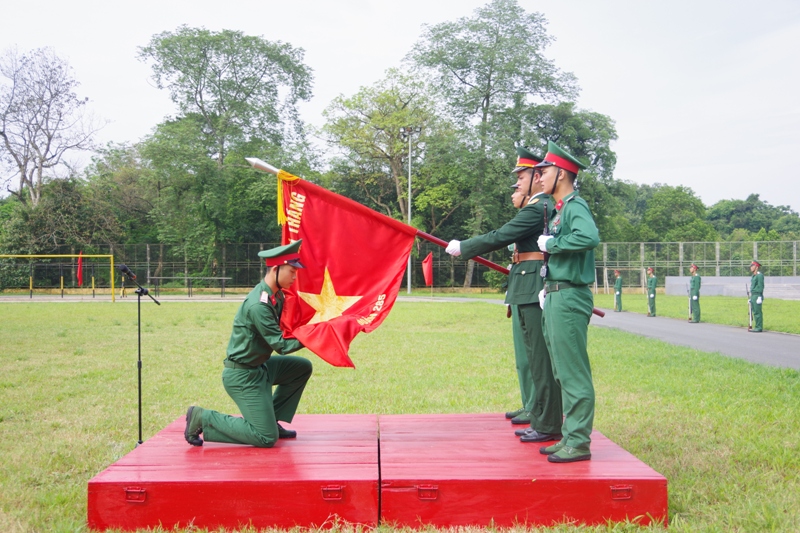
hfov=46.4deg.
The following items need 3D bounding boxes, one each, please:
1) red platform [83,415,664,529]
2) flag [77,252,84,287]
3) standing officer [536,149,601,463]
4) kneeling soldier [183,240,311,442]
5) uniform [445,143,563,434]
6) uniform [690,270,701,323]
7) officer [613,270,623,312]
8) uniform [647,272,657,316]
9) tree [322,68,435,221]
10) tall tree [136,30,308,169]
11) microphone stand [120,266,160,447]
[{"bbox_3d":[-0.136,1.226,5.916,2.930,0.245,2.430,0,-1,-2],"label":"red platform"},{"bbox_3d":[-18.490,0.173,54.005,0.460,2.026,0.280,0,-1,-17],"label":"flag"},{"bbox_3d":[0.963,0.187,5.327,0.380,1.812,0.520,0,-1,-2],"label":"standing officer"},{"bbox_3d":[-0.930,0.473,5.813,0.770,1.258,0.500,0,-1,0],"label":"kneeling soldier"},{"bbox_3d":[0.673,0.175,5.950,0.750,1.860,0.560,0,-1,-2],"label":"uniform"},{"bbox_3d":[9.057,0.934,28.588,0.280,1.501,0.480,0,-1,-2],"label":"uniform"},{"bbox_3d":[9.103,1.032,39.000,0.360,1.750,0.500,0,-1,0],"label":"officer"},{"bbox_3d":[8.986,0.928,33.300,0.360,1.740,0.500,0,-1,0],"label":"uniform"},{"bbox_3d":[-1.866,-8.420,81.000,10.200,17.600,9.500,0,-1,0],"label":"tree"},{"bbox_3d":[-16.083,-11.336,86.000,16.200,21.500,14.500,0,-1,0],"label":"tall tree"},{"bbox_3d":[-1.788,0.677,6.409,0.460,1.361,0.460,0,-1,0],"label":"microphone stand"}]

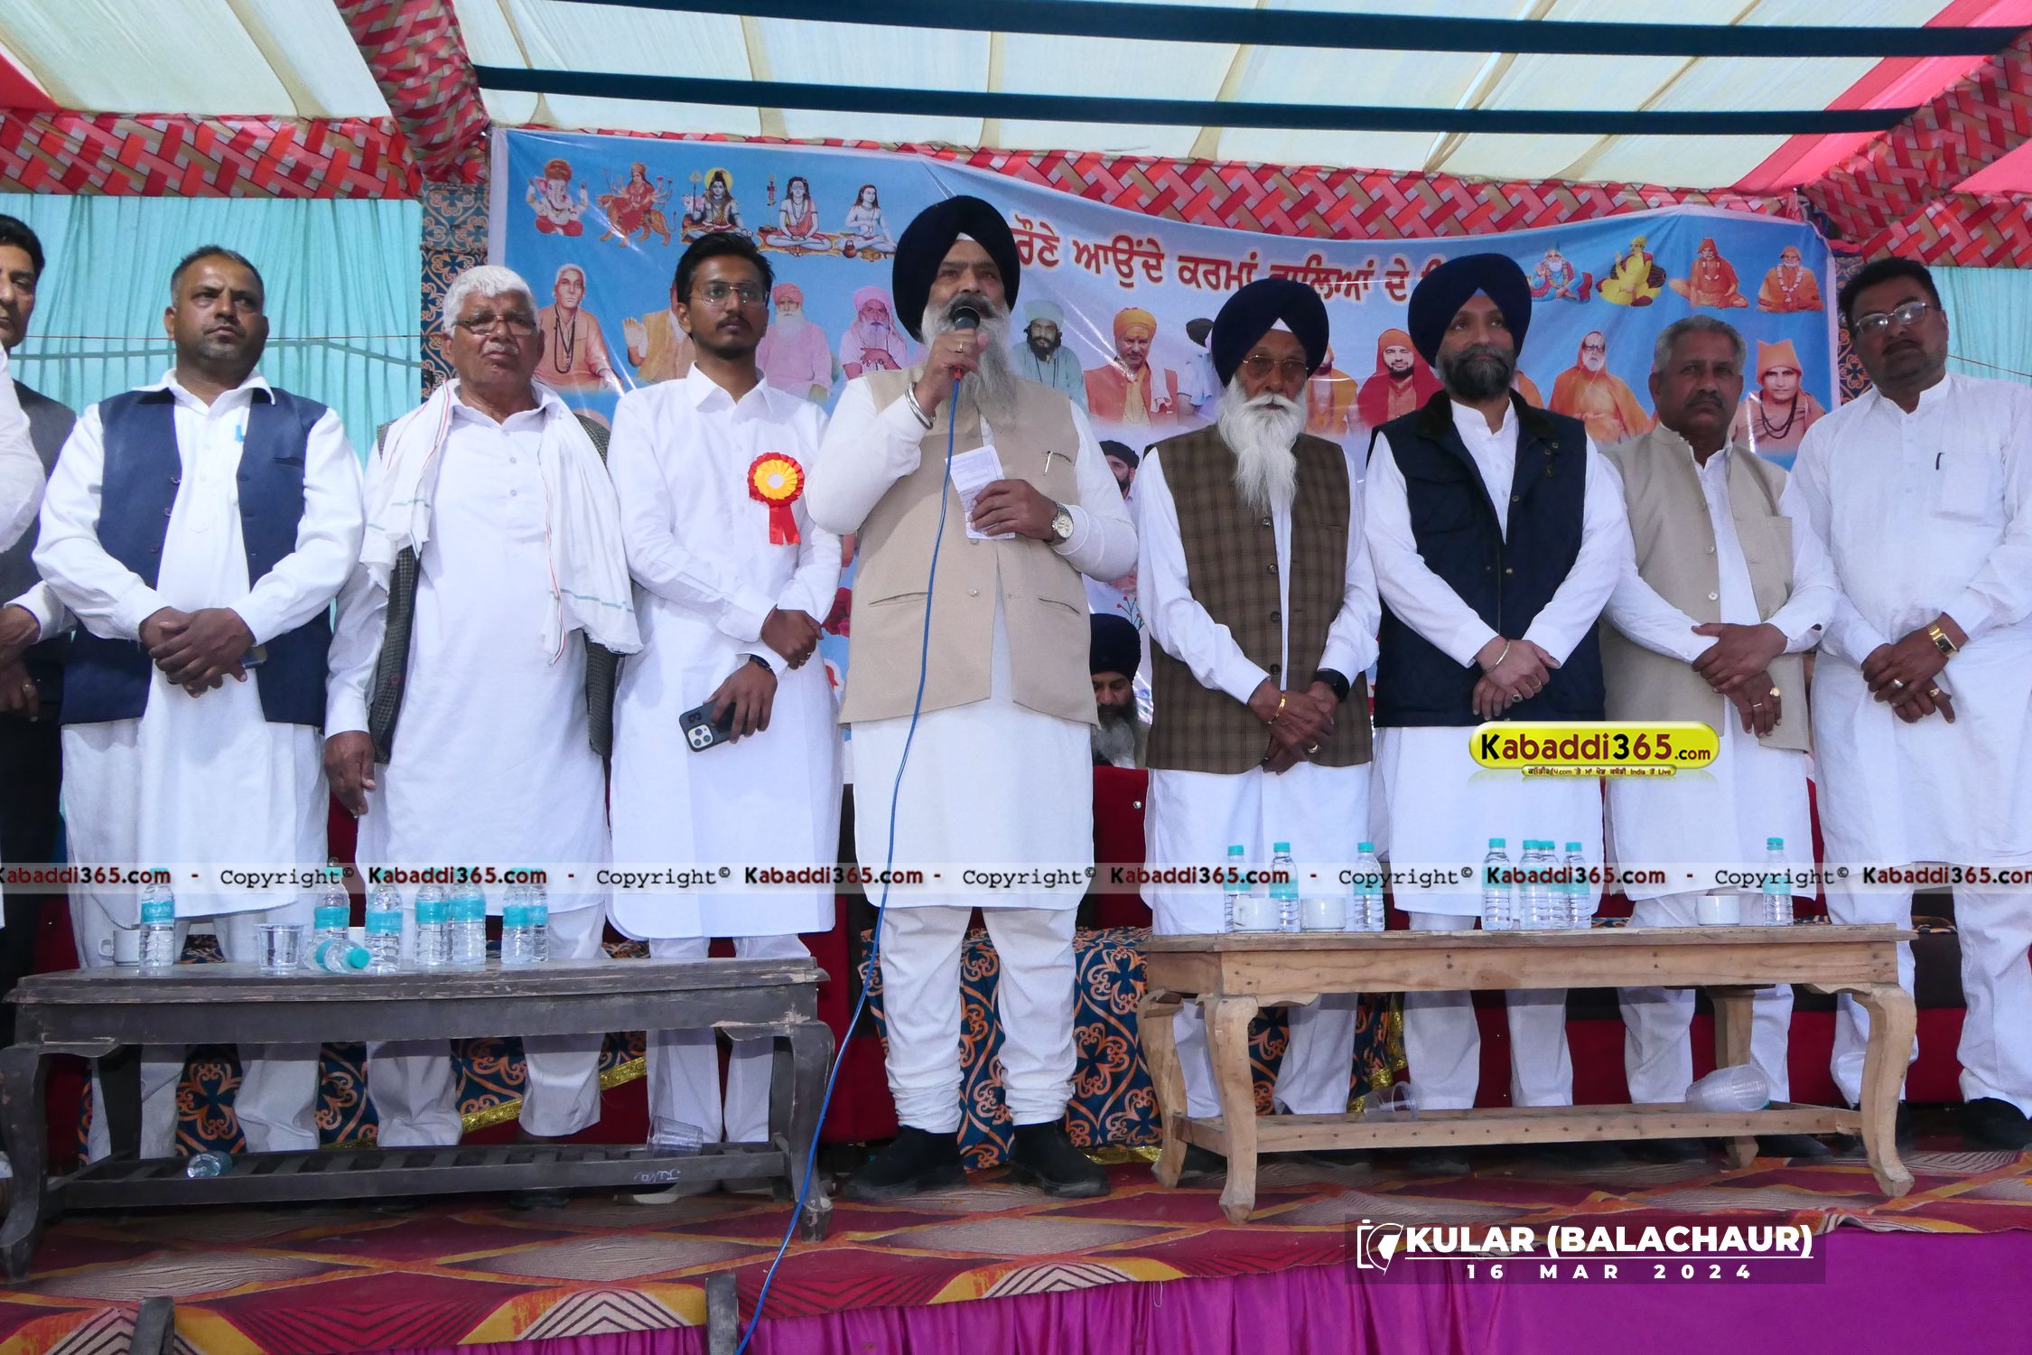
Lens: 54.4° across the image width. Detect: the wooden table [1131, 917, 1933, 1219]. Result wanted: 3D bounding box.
[{"bbox_3d":[0.845,0.660,3.410,1.180,0.442,0.520,0,-7,-10],"label":"wooden table"}]

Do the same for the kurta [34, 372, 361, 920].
[{"bbox_3d":[-1.521,-0.077,3.667,0.550,1.043,0.380,2,-8,-20],"label":"kurta"}]

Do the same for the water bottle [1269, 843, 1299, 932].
[{"bbox_3d":[0.475,0.371,3.500,0.057,0.162,0.057,-1,-6,0],"label":"water bottle"}]

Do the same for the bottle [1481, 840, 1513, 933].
[{"bbox_3d":[0.818,0.352,3.361,0.051,0.160,0.051,-1,-7,0],"label":"bottle"}]

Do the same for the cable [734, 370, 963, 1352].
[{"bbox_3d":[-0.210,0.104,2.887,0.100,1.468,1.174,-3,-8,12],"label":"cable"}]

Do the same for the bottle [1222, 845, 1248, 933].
[{"bbox_3d":[0.391,0.377,3.530,0.057,0.162,0.057,-1,-6,0],"label":"bottle"}]

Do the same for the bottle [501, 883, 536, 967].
[{"bbox_3d":[-0.795,0.384,3.160,0.054,0.155,0.054,-1,-7,0],"label":"bottle"}]

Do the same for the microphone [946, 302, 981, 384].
[{"bbox_3d":[-0.093,-0.587,3.470,0.050,0.175,0.050,5,-30,0],"label":"microphone"}]

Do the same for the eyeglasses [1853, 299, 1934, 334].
[{"bbox_3d":[1.787,-0.714,4.011,0.138,0.045,0.140,-15,-14,26],"label":"eyeglasses"}]

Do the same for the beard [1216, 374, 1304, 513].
[{"bbox_3d":[0.477,-0.454,3.840,0.165,0.260,0.130,2,-5,-8],"label":"beard"}]

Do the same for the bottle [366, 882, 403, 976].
[{"bbox_3d":[-0.933,0.360,2.920,0.054,0.155,0.054,-1,-7,0],"label":"bottle"}]

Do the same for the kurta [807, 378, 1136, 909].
[{"bbox_3d":[-0.077,-0.086,3.663,0.570,1.023,0.380,0,-8,-9],"label":"kurta"}]

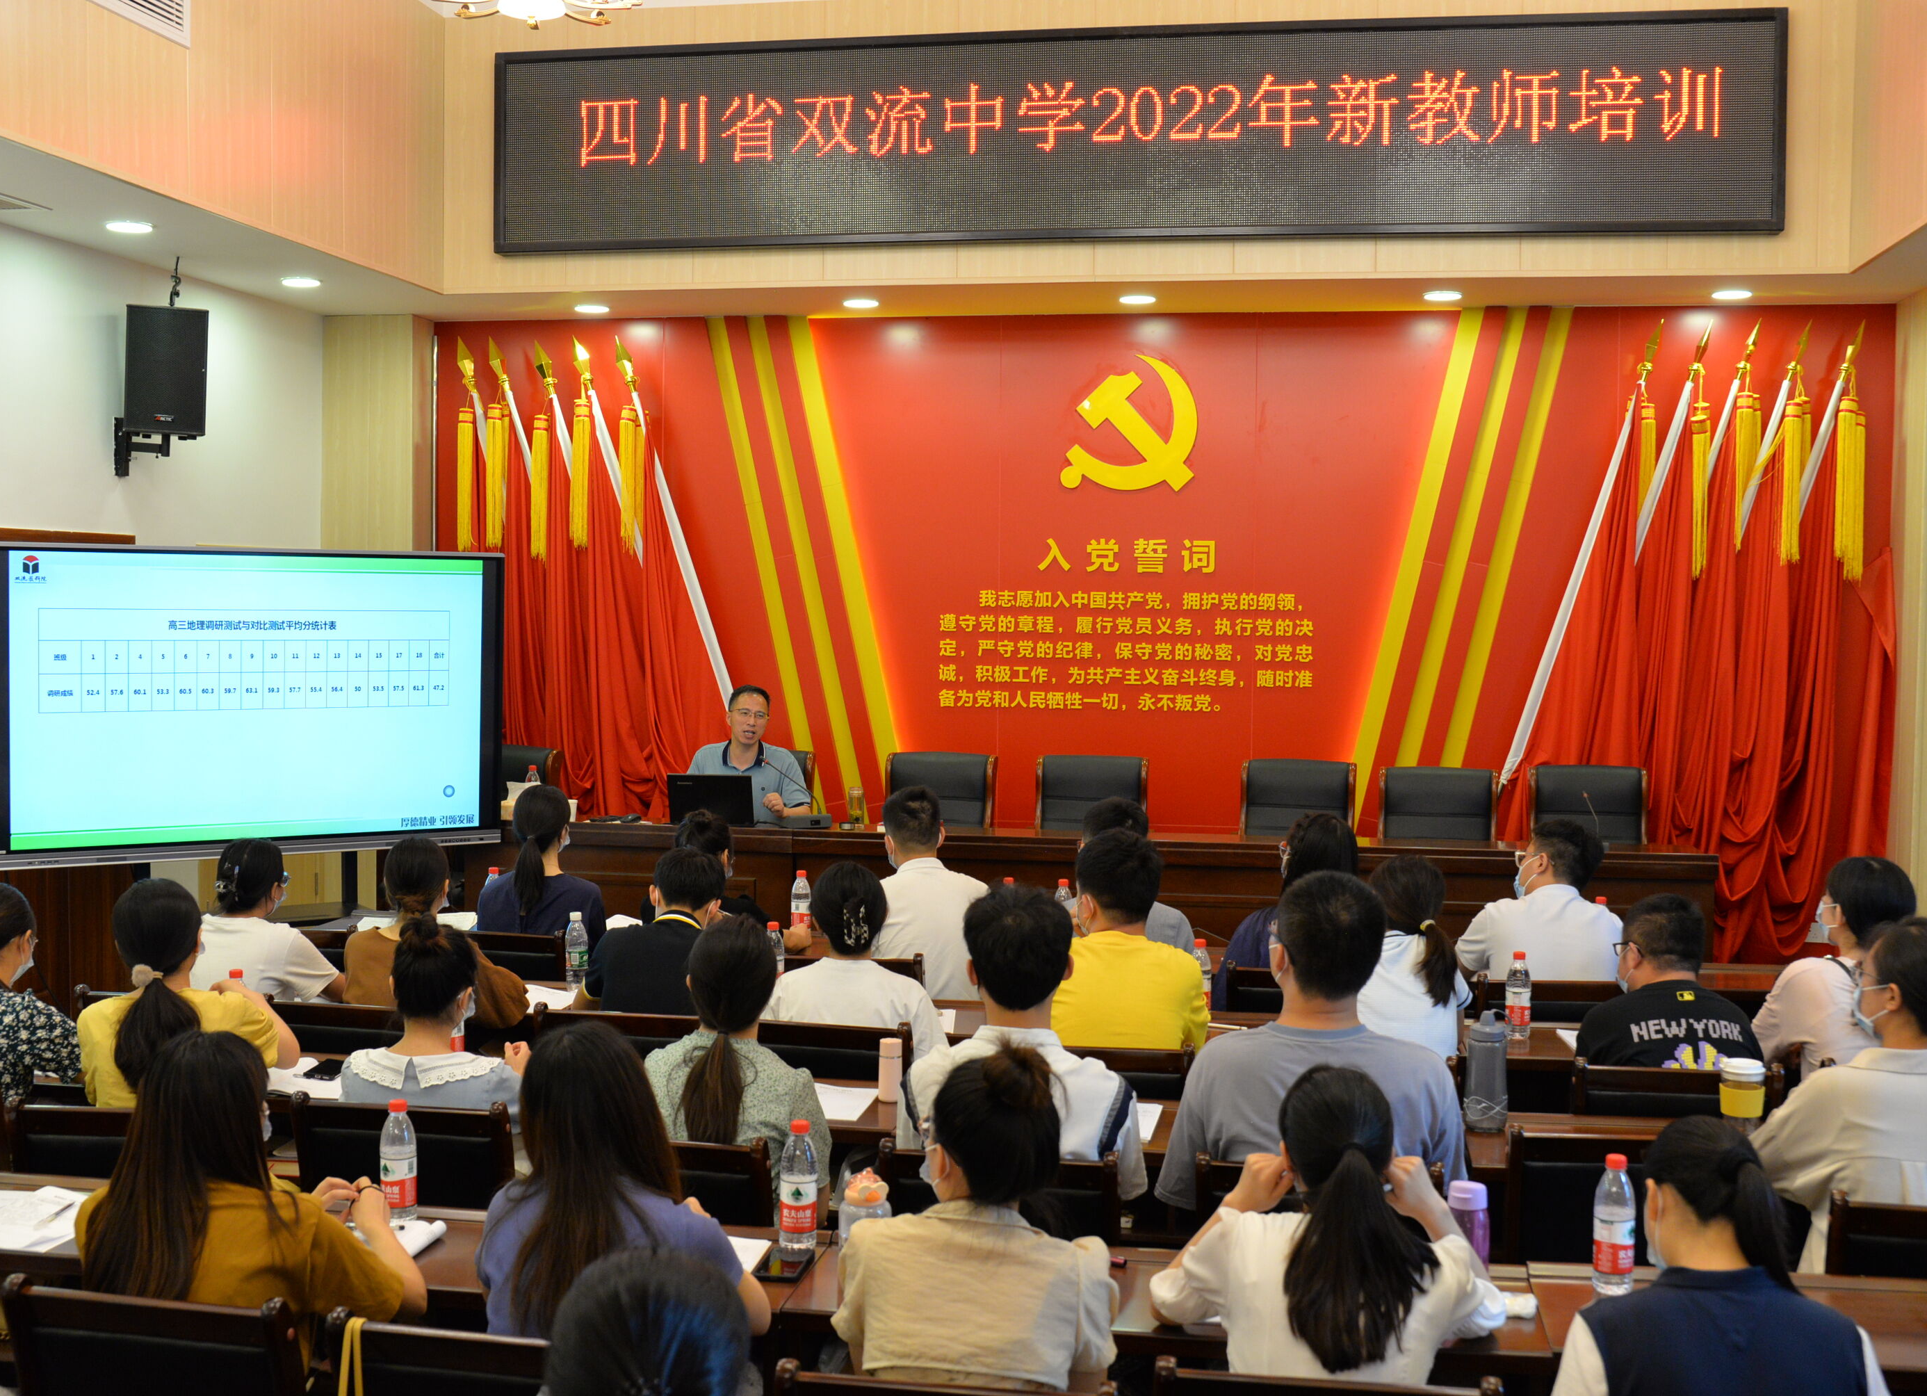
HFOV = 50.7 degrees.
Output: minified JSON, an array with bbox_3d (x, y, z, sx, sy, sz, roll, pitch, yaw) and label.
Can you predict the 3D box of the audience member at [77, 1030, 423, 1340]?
[{"bbox_3d":[-1.051,1.103,3.227,0.520,1.230,0.760,1,3,15],"label":"audience member"}]

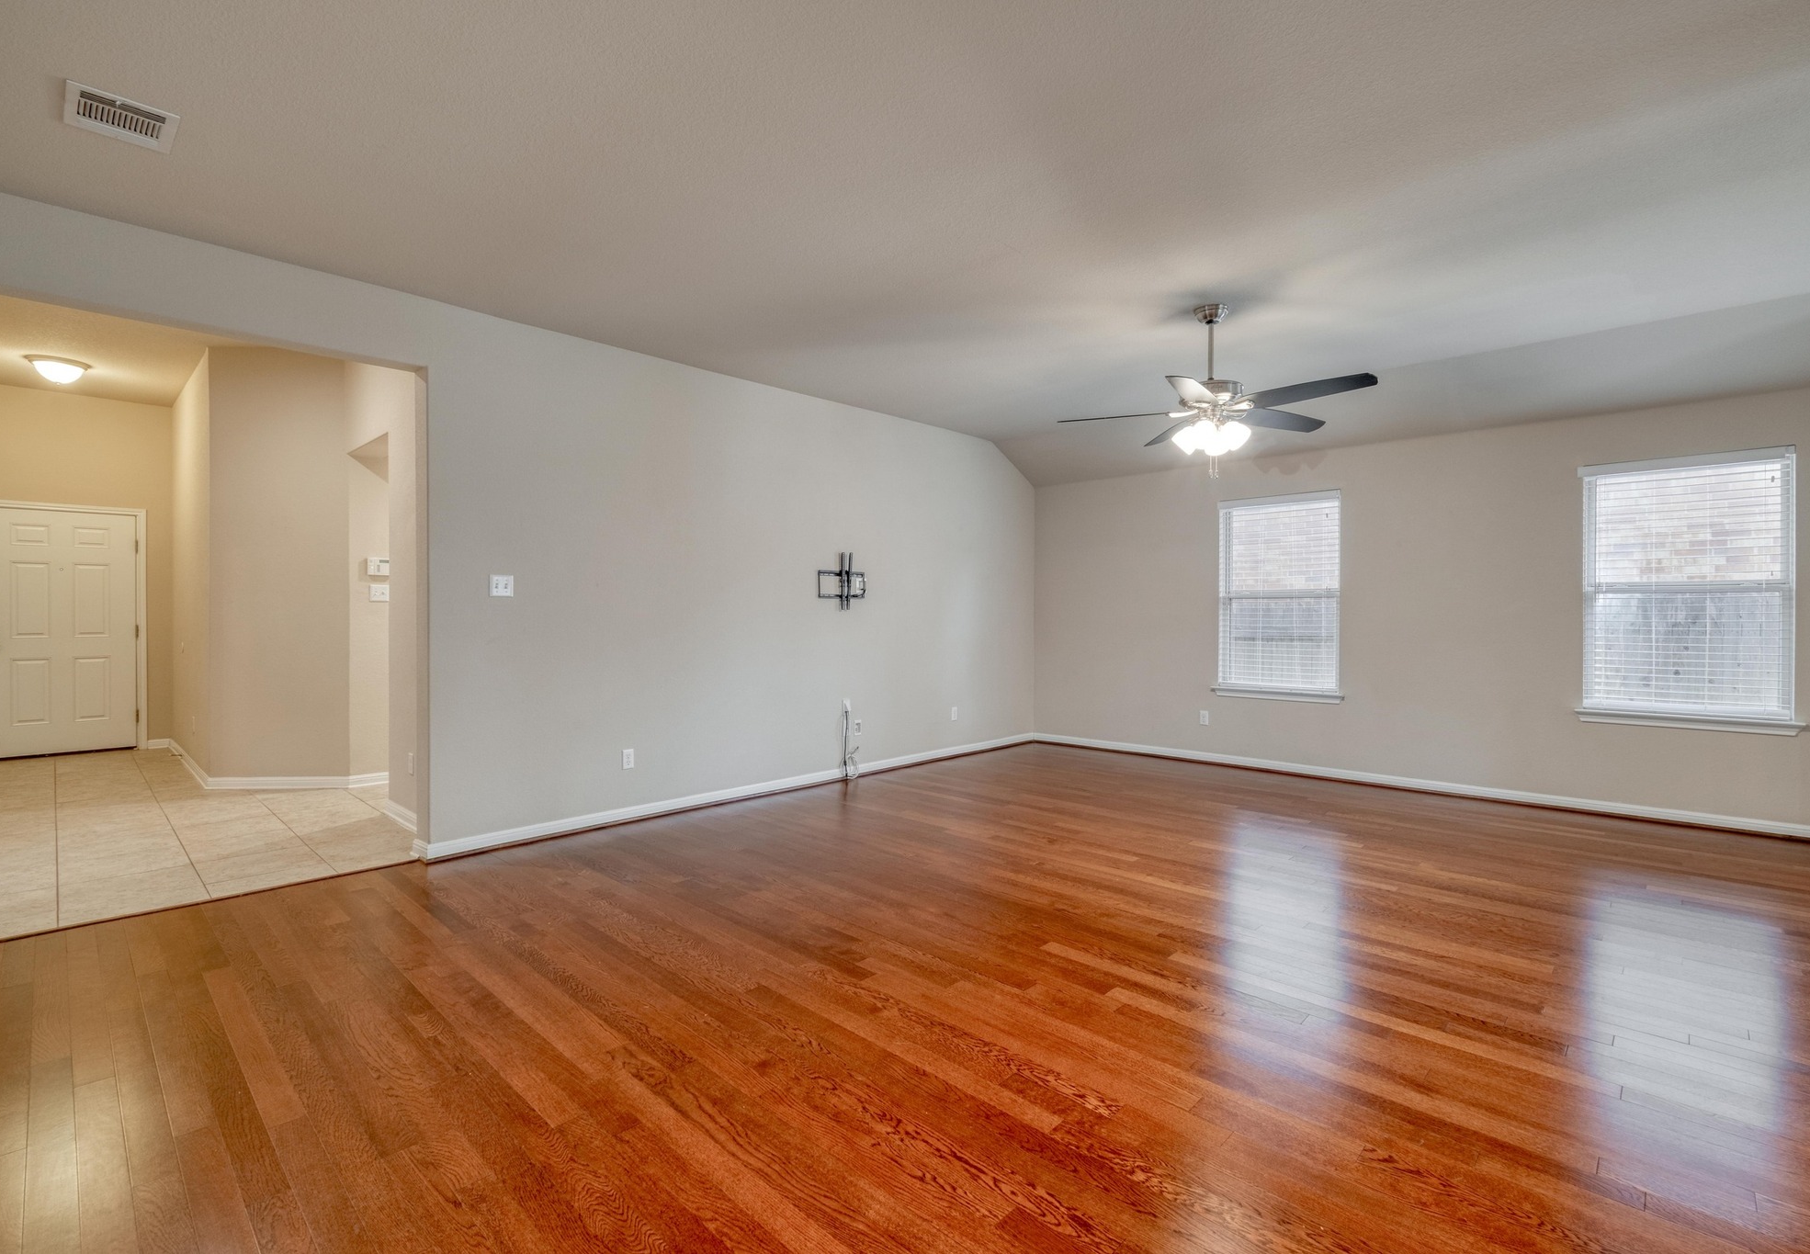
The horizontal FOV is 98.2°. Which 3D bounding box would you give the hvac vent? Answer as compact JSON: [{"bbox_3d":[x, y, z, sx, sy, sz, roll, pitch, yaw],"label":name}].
[{"bbox_3d":[-2.450,-1.578,2.453,0.290,0.022,0.241,1,1,44],"label":"hvac vent"}]

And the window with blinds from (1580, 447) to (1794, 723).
[{"bbox_3d":[4.448,-0.228,4.497,0.873,1.465,0.100,1,1,44],"label":"window with blinds"}]

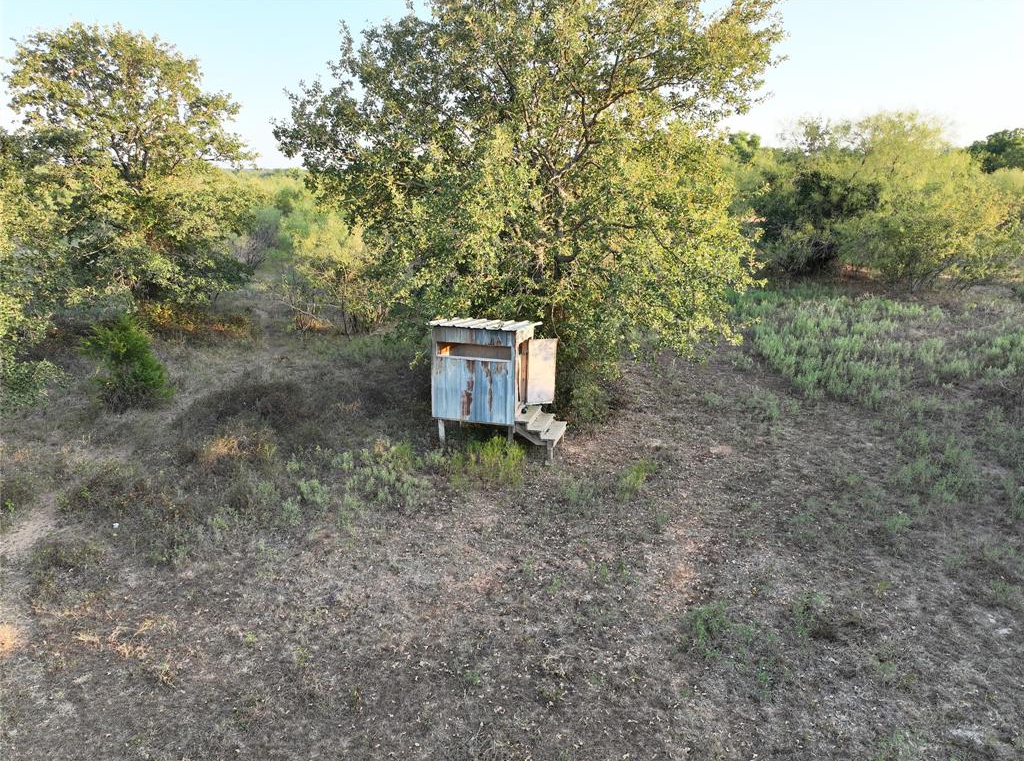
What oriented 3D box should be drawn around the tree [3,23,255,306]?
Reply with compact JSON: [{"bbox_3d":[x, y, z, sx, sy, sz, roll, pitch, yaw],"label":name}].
[{"bbox_3d":[-14.195,-7.807,26.683,8.800,10.130,8.800,0,17,0],"label":"tree"}]

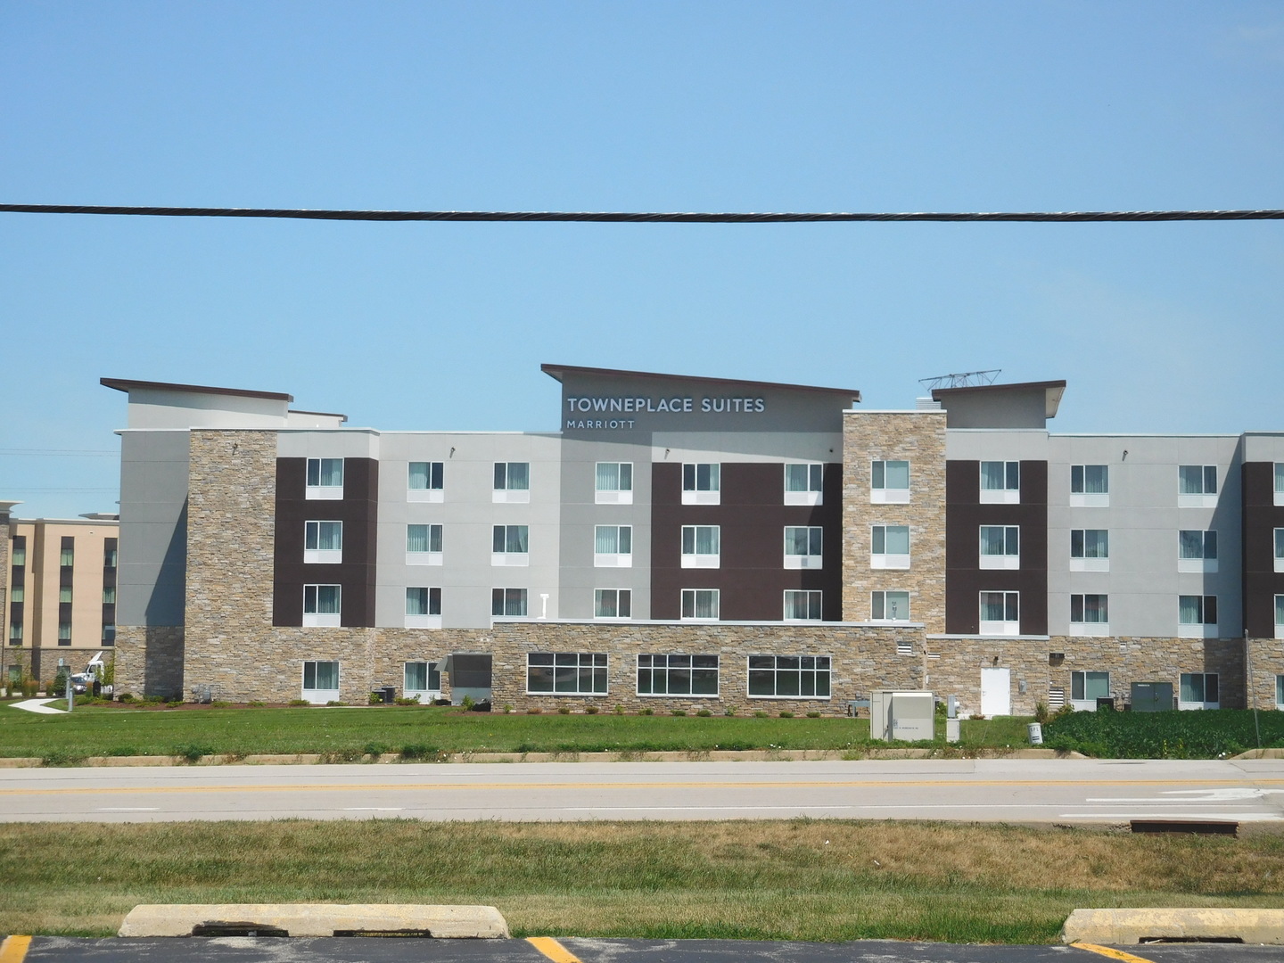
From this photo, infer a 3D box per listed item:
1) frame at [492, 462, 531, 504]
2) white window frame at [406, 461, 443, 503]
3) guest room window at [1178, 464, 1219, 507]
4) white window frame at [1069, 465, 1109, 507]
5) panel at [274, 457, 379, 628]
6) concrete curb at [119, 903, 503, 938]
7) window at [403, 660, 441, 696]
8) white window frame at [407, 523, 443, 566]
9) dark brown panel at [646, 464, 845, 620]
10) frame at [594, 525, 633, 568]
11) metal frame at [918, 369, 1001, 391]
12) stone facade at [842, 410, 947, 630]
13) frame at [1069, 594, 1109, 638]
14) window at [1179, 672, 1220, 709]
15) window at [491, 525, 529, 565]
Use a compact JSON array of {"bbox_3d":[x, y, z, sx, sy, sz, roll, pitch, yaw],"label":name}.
[{"bbox_3d":[-6.387,0.054,126.848,1.857,2.031,0.150,0,-4,7],"label":"frame"},{"bbox_3d":[-10.495,0.004,126.039,1.833,2.067,0.150,0,-3,7],"label":"white window frame"},{"bbox_3d":[26.093,0.228,121.879,1.854,2.028,0.140,0,-3,7],"label":"guest room window"},{"bbox_3d":[21.093,0.176,122.383,1.833,2.067,0.150,0,-3,7],"label":"white window frame"},{"bbox_3d":[-15.233,2.963,125.332,4.540,8.082,2.000,0,-3,7],"label":"panel"},{"bbox_3d":[-1.554,2.100,12.387,1.840,0.137,0.190,1,-3,-4],"label":"concrete curb"},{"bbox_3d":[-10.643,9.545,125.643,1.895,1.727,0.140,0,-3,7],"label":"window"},{"bbox_3d":[-10.566,3.061,126.027,1.826,2.020,0.140,0,-3,7],"label":"white window frame"},{"bbox_3d":[5.091,3.173,125.245,9.346,8.205,0.200,0,-4,7],"label":"dark brown panel"},{"bbox_3d":[-1.393,3.128,125.184,1.843,2.017,0.140,0,-3,7],"label":"frame"},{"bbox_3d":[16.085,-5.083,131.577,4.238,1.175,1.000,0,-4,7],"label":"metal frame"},{"bbox_3d":[11.869,1.945,122.027,4.802,10.414,2.000,0,-3,7],"label":"stone facade"},{"bbox_3d":[21.210,6.329,123.075,1.857,2.031,0.150,0,-4,7],"label":"frame"},{"bbox_3d":[25.953,9.907,121.218,1.833,2.067,0.150,0,-3,7],"label":"window"},{"bbox_3d":[-6.348,3.066,125.371,1.833,2.067,0.150,0,-3,7],"label":"window"}]

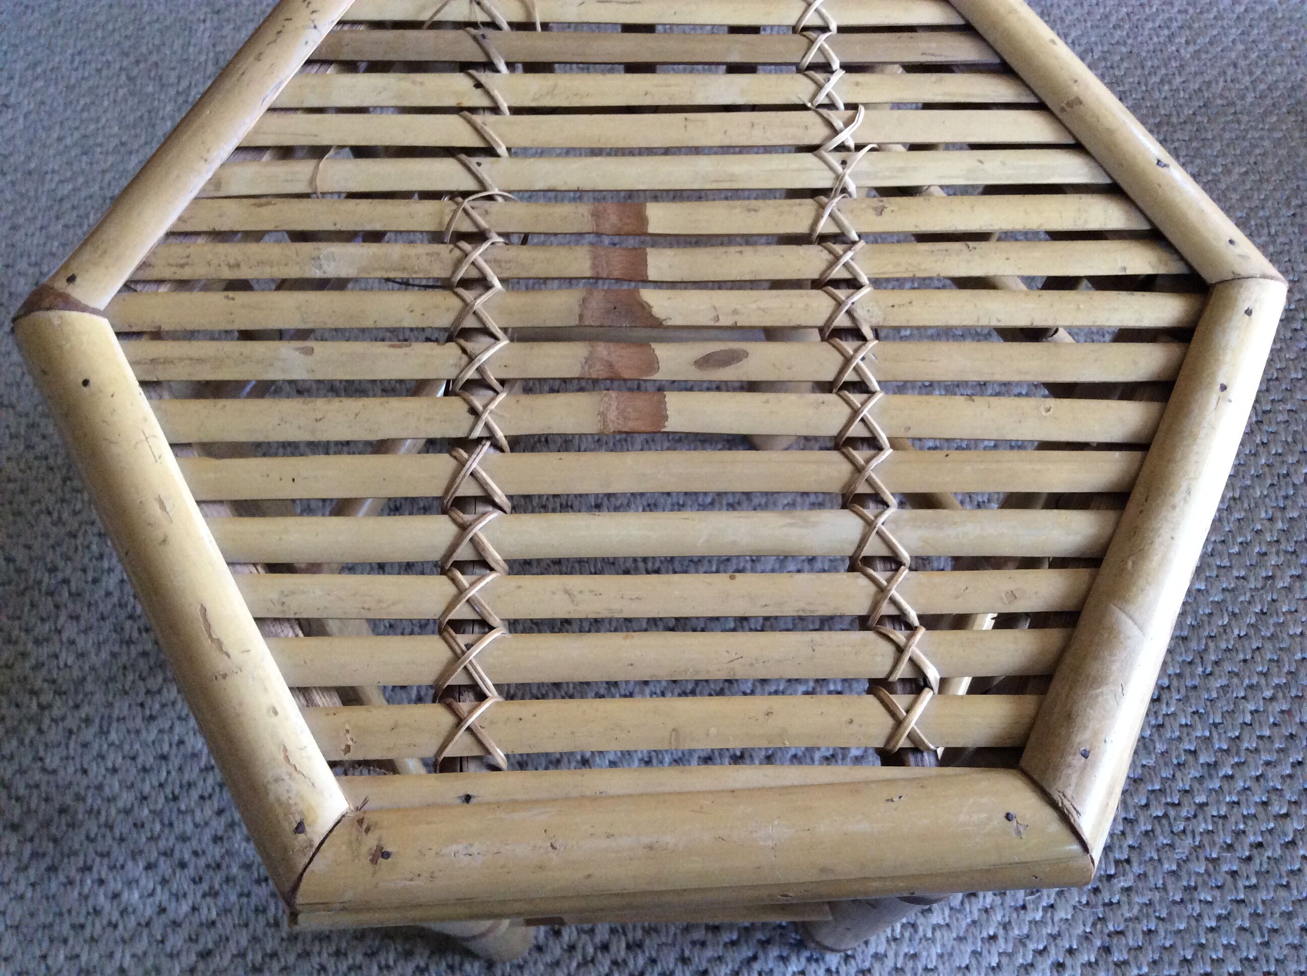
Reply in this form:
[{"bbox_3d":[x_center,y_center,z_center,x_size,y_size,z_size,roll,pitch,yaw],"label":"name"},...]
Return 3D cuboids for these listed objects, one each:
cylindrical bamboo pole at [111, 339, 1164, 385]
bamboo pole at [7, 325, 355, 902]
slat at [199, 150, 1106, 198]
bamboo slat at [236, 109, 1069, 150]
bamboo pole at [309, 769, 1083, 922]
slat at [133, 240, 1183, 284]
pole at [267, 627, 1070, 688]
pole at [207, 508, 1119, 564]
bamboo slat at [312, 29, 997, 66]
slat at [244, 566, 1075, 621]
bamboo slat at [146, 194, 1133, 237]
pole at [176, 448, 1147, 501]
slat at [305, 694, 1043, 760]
[{"bbox_3d":[0.002,-0.055,0.530,0.488,0.008,0.019,0,66,0],"label":"cylindrical bamboo pole"},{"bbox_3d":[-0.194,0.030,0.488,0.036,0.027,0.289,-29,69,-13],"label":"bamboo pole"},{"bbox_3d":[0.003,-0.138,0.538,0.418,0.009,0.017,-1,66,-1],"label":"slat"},{"bbox_3d":[0.002,-0.174,0.585,0.417,0.008,0.020,0,66,0],"label":"bamboo slat"},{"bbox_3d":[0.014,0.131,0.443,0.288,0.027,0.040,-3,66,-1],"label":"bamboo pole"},{"bbox_3d":[0.005,-0.096,0.520,0.465,0.009,0.017,0,66,-1],"label":"slat"},{"bbox_3d":[0.007,0.064,0.449,0.309,0.009,0.018,-1,66,-1],"label":"pole"},{"bbox_3d":[0.007,0.020,0.496,0.392,0.008,0.020,0,66,0],"label":"pole"},{"bbox_3d":[0.000,-0.206,0.569,0.329,0.009,0.018,0,66,-1],"label":"bamboo slat"},{"bbox_3d":[0.008,0.042,0.486,0.364,0.008,0.018,0,66,0],"label":"slat"},{"bbox_3d":[0.004,-0.118,0.530,0.439,0.009,0.016,0,66,-1],"label":"bamboo slat"},{"bbox_3d":[0.008,-0.005,0.508,0.422,0.008,0.020,0,66,0],"label":"pole"},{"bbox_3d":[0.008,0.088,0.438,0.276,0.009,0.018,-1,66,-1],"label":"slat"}]

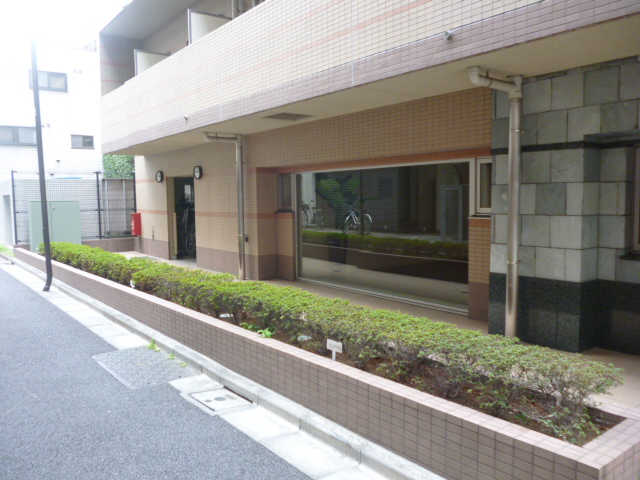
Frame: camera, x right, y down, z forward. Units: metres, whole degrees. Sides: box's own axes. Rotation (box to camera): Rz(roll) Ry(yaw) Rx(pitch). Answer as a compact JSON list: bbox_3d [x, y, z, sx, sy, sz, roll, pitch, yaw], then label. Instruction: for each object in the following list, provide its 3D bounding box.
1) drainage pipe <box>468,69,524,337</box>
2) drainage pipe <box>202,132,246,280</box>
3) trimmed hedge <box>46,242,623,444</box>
[{"bbox_3d":[1.667,-0.261,4.893,0.760,2.595,0.120,-5,6,-38],"label":"drainage pipe"},{"bbox_3d":[-1.683,-0.555,9.143,0.770,2.595,0.125,-5,6,-38],"label":"drainage pipe"},{"bbox_3d":[-2.169,0.516,6.885,0.560,0.380,11.300,-5,6,-39],"label":"trimmed hedge"}]

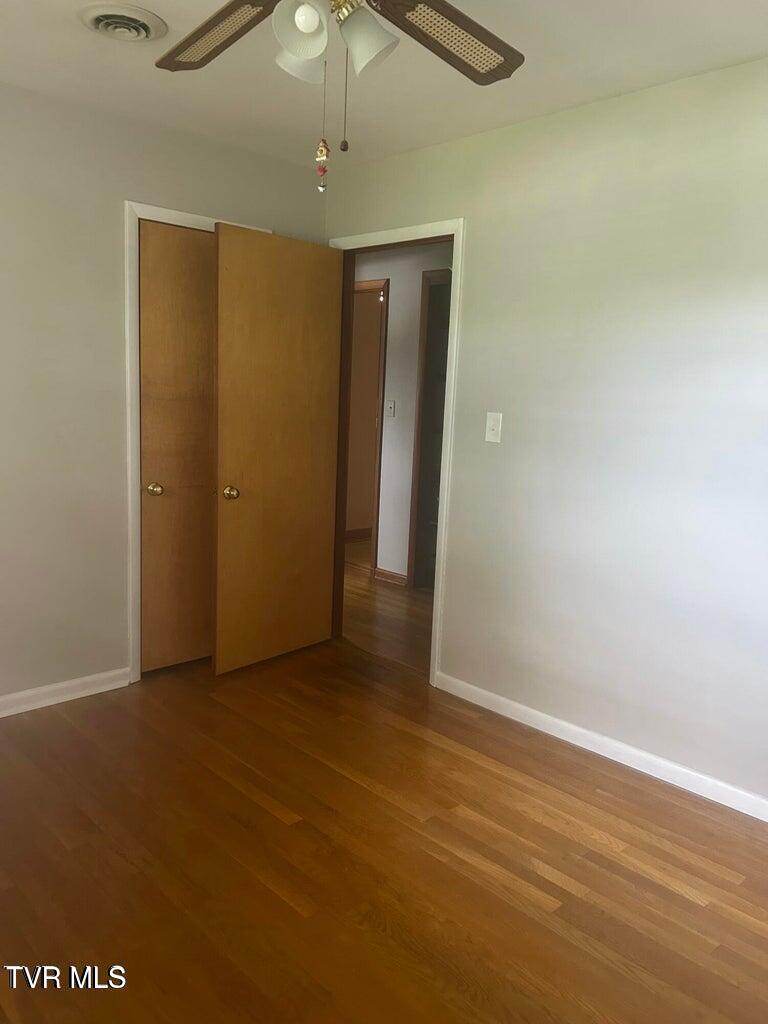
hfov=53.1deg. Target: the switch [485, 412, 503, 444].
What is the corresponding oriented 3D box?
[{"bbox_3d":[0.458,-0.355,3.237,0.018,0.117,0.073,-6,13,-43],"label":"switch"}]

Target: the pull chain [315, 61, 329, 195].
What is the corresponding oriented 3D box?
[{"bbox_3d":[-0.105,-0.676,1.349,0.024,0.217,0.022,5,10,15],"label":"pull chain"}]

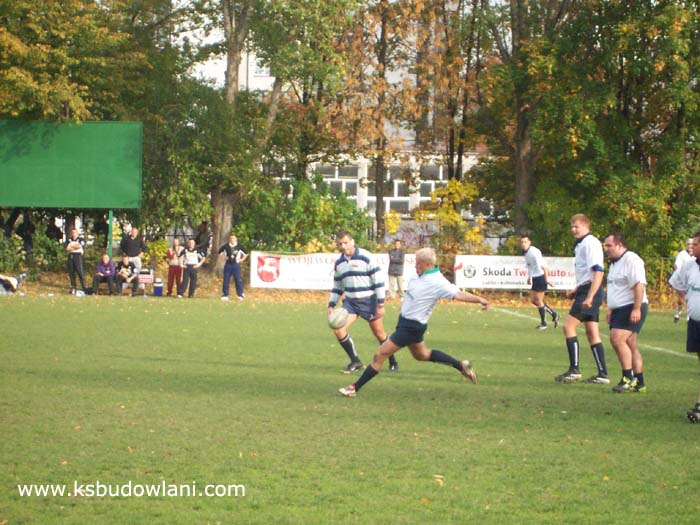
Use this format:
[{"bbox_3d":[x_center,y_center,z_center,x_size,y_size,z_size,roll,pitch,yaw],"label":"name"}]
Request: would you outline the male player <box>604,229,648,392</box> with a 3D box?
[{"bbox_3d":[3.071,0.556,29.700,0.460,1.760,0.560,1,0,-26],"label":"male player"}]

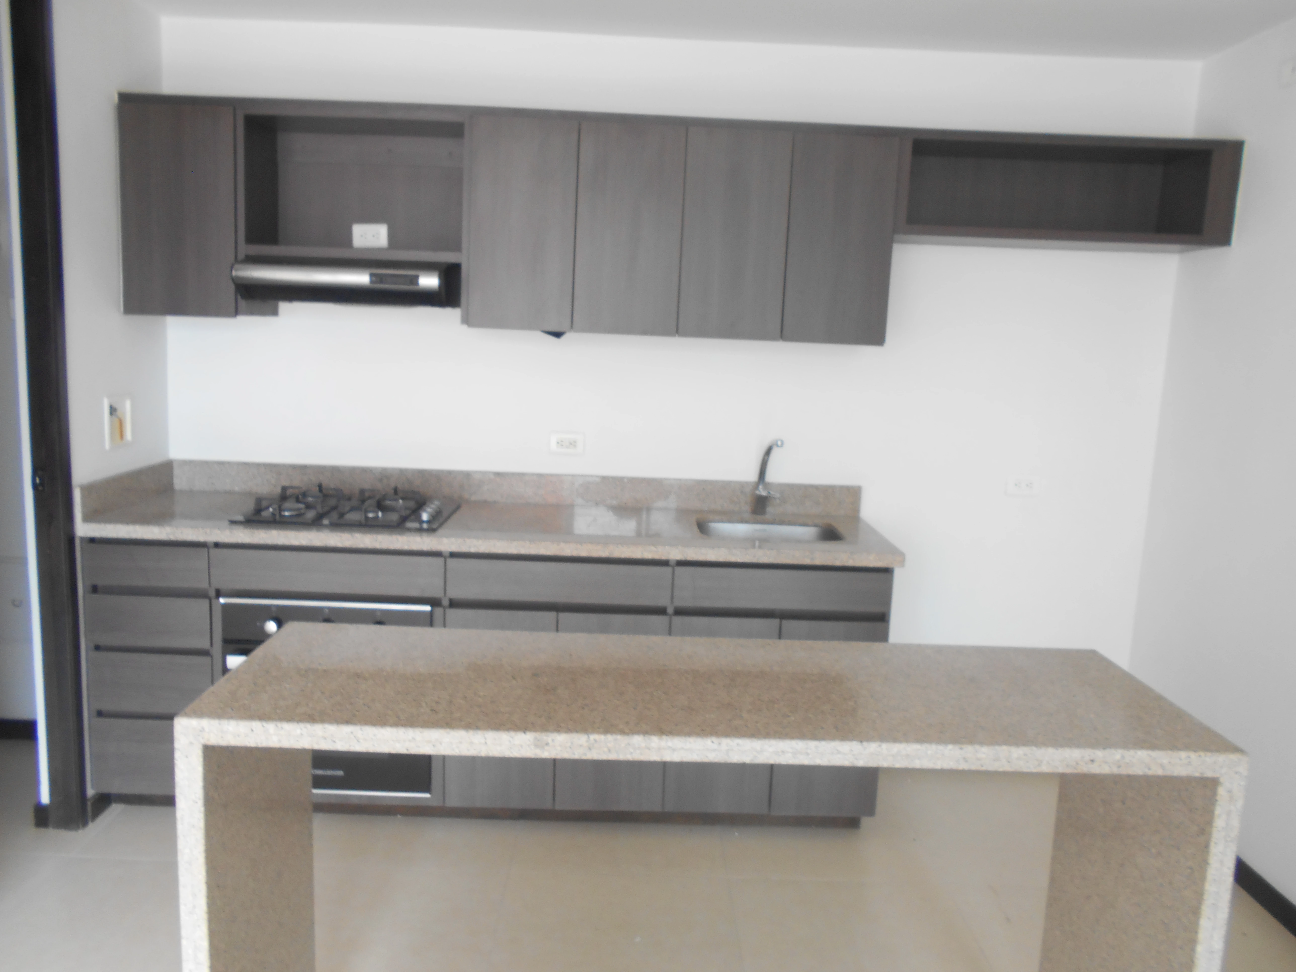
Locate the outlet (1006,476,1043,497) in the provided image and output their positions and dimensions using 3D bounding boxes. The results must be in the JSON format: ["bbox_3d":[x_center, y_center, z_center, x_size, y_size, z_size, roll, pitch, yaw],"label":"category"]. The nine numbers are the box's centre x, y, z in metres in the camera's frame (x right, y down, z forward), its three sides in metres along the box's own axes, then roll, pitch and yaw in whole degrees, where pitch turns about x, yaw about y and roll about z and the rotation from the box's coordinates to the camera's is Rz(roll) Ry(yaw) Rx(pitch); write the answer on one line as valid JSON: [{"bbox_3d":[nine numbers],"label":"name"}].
[{"bbox_3d":[1.286,0.000,3.324,0.117,0.069,0.010,2,9,-1],"label":"outlet"}]

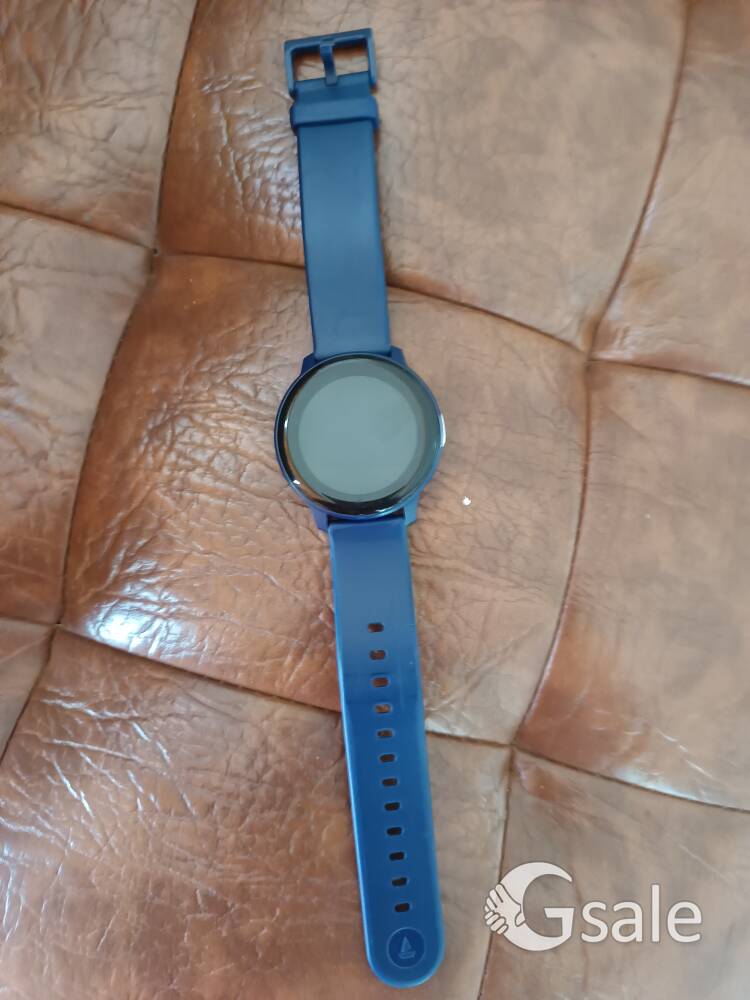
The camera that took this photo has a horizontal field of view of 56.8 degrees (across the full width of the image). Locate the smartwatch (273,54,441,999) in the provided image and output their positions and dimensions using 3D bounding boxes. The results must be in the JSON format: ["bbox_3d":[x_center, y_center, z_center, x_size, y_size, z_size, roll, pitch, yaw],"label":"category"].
[{"bbox_3d":[-0.002,-0.002,0.195,0.045,0.018,0.267,-5,87,0],"label":"smartwatch"}]

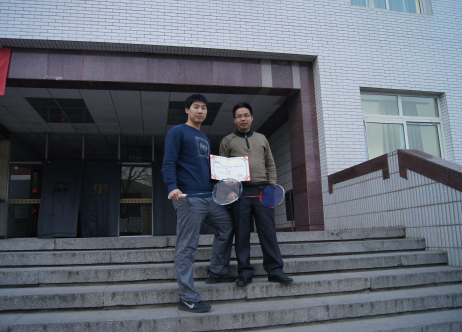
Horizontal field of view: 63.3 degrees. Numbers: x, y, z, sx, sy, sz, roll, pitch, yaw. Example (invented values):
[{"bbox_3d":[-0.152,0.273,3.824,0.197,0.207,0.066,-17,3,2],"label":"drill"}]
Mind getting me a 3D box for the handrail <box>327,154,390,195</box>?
[{"bbox_3d":[2.097,0.173,6.011,0.270,0.335,1.840,0,-11,-11],"label":"handrail"}]

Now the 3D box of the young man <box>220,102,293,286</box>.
[{"bbox_3d":[0.245,0.219,3.535,0.580,1.710,0.480,-1,-11,-8],"label":"young man"}]

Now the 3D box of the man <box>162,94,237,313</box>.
[{"bbox_3d":[-0.237,0.262,3.241,0.560,1.820,0.600,-12,-15,43],"label":"man"}]

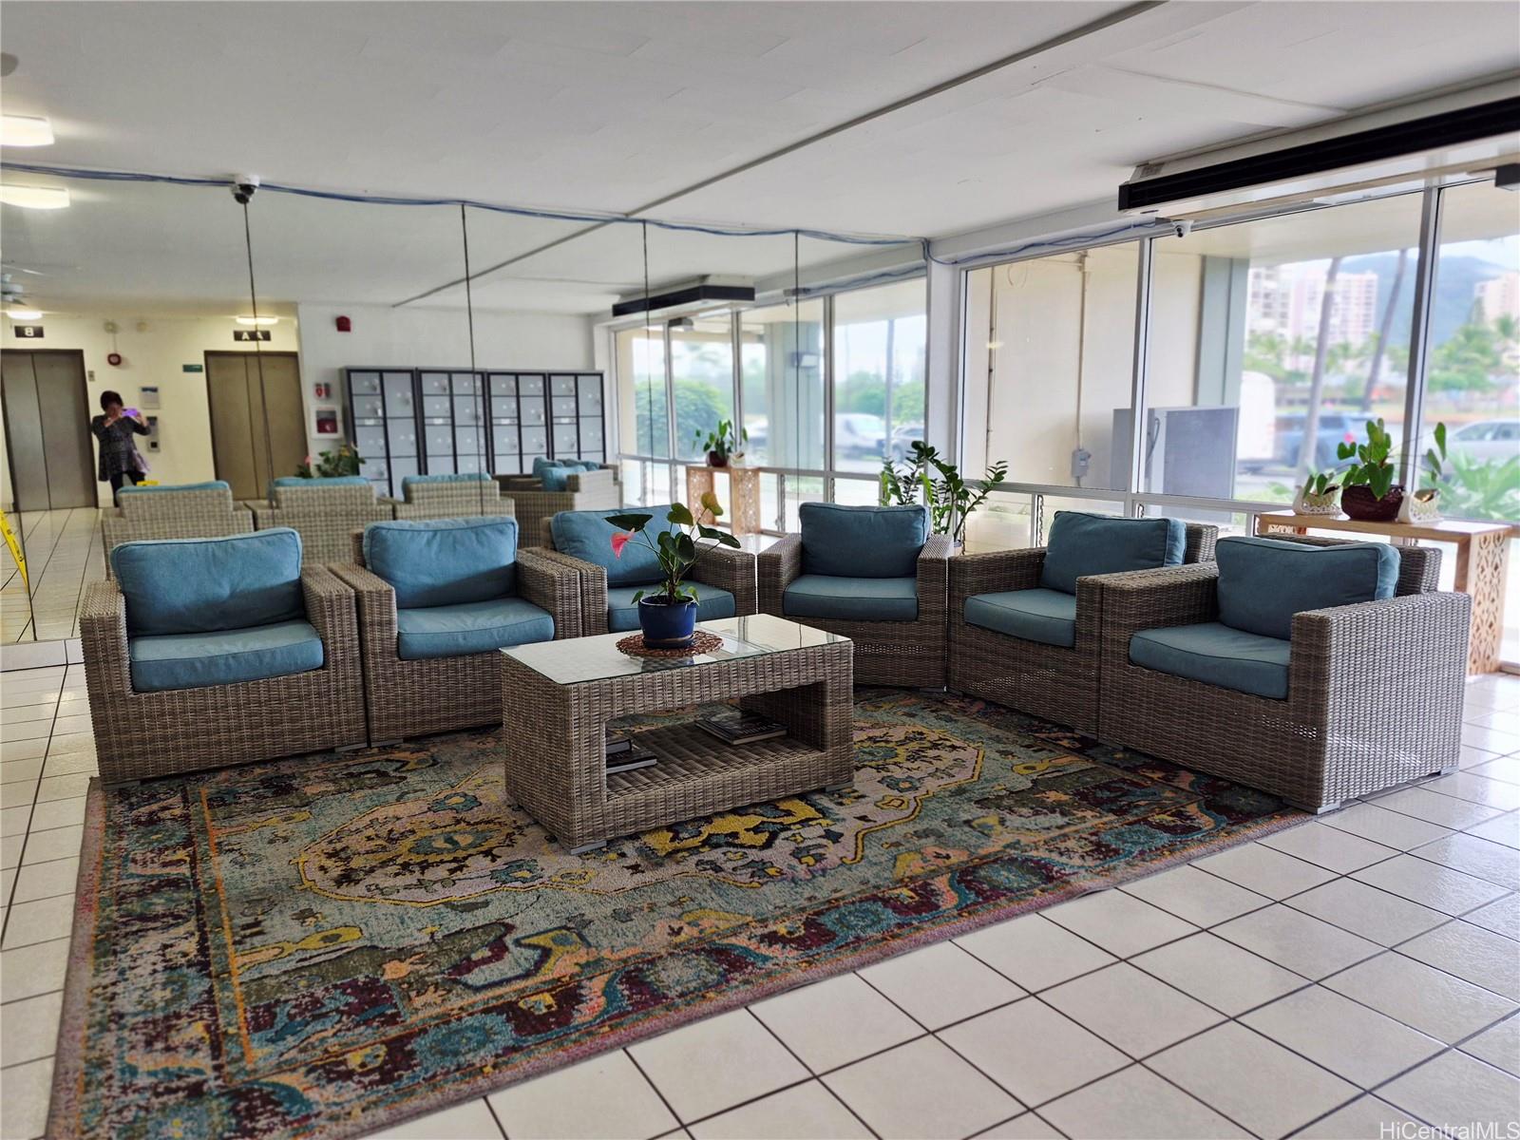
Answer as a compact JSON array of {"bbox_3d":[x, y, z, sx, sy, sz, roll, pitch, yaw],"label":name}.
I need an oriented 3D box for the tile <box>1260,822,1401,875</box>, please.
[{"bbox_3d":[1.840,0.902,3.275,0.309,0.010,0.300,-6,11,-31],"label":"tile"}]

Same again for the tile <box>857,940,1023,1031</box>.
[{"bbox_3d":[0.457,1.042,2.538,0.309,0.010,0.300,-6,11,-31],"label":"tile"}]

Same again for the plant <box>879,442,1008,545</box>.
[{"bbox_3d":[1.487,-0.433,7.962,0.842,1.129,0.812,-5,10,-28],"label":"plant"}]

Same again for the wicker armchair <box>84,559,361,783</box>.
[{"bbox_3d":[-2.314,0.336,4.415,0.955,0.833,0.804,-6,11,-28],"label":"wicker armchair"}]

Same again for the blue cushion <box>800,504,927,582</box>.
[{"bbox_3d":[0.581,-0.161,5.558,0.673,0.408,0.194,1,0,13],"label":"blue cushion"}]

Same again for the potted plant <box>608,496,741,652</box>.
[{"bbox_3d":[-0.315,0.006,3.612,0.439,0.515,0.398,-1,9,0],"label":"potted plant"}]

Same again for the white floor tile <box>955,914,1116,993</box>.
[{"bbox_3d":[0.693,0.965,2.554,0.297,0.010,0.297,-5,10,-28],"label":"white floor tile"}]

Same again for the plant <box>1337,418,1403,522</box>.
[{"bbox_3d":[3.432,-0.569,5.690,0.325,0.545,0.314,-6,11,-28],"label":"plant"}]

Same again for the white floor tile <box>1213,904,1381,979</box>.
[{"bbox_3d":[1.386,0.961,2.611,0.302,0.012,0.302,-6,10,-29],"label":"white floor tile"}]

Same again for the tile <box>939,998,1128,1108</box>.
[{"bbox_3d":[0.582,1.026,2.160,0.299,0.010,0.299,-5,10,-28],"label":"tile"}]

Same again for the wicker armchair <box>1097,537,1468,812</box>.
[{"bbox_3d":[2.004,0.317,3.920,0.842,0.832,0.945,-5,10,-28],"label":"wicker armchair"}]

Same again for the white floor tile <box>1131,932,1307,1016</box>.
[{"bbox_3d":[1.170,1.027,2.577,0.309,0.010,0.300,-6,11,-31],"label":"white floor tile"}]

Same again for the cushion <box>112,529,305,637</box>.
[{"bbox_3d":[-2.407,0.049,4.456,0.703,0.436,0.188,-5,0,-28],"label":"cushion"}]

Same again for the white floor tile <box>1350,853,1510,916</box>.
[{"bbox_3d":[1.905,0.900,2.878,0.299,0.010,0.299,-5,10,-28],"label":"white floor tile"}]

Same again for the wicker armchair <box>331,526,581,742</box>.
[{"bbox_3d":[-1.440,0.231,4.769,0.955,0.842,0.861,-5,10,-28],"label":"wicker armchair"}]

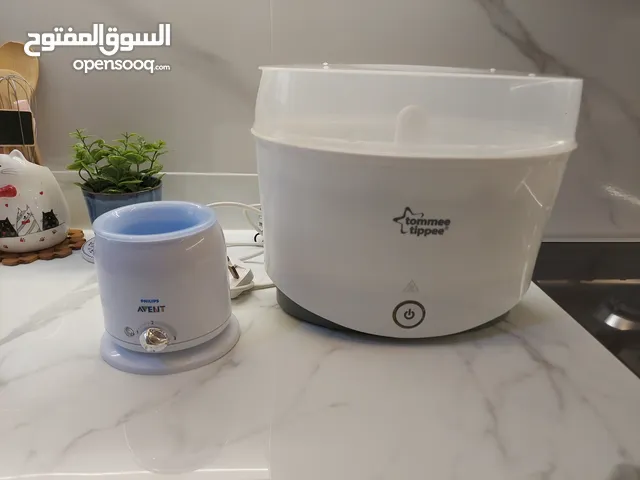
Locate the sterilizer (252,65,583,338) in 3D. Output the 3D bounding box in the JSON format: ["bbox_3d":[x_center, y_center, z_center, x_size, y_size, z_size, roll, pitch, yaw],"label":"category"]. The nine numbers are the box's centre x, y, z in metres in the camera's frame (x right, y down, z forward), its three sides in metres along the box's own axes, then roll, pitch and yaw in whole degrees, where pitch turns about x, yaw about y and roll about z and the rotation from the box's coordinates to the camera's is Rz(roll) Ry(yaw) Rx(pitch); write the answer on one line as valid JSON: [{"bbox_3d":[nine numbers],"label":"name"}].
[{"bbox_3d":[0.092,-0.050,0.496,0.335,0.262,0.225,2,22,1],"label":"sterilizer"}]

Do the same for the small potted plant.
[{"bbox_3d":[-0.280,-0.069,0.623,0.131,0.172,0.123,0,22,-5],"label":"small potted plant"}]

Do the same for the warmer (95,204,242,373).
[{"bbox_3d":[-0.151,0.038,0.441,0.135,0.125,0.137,0,22,-5],"label":"warmer"}]

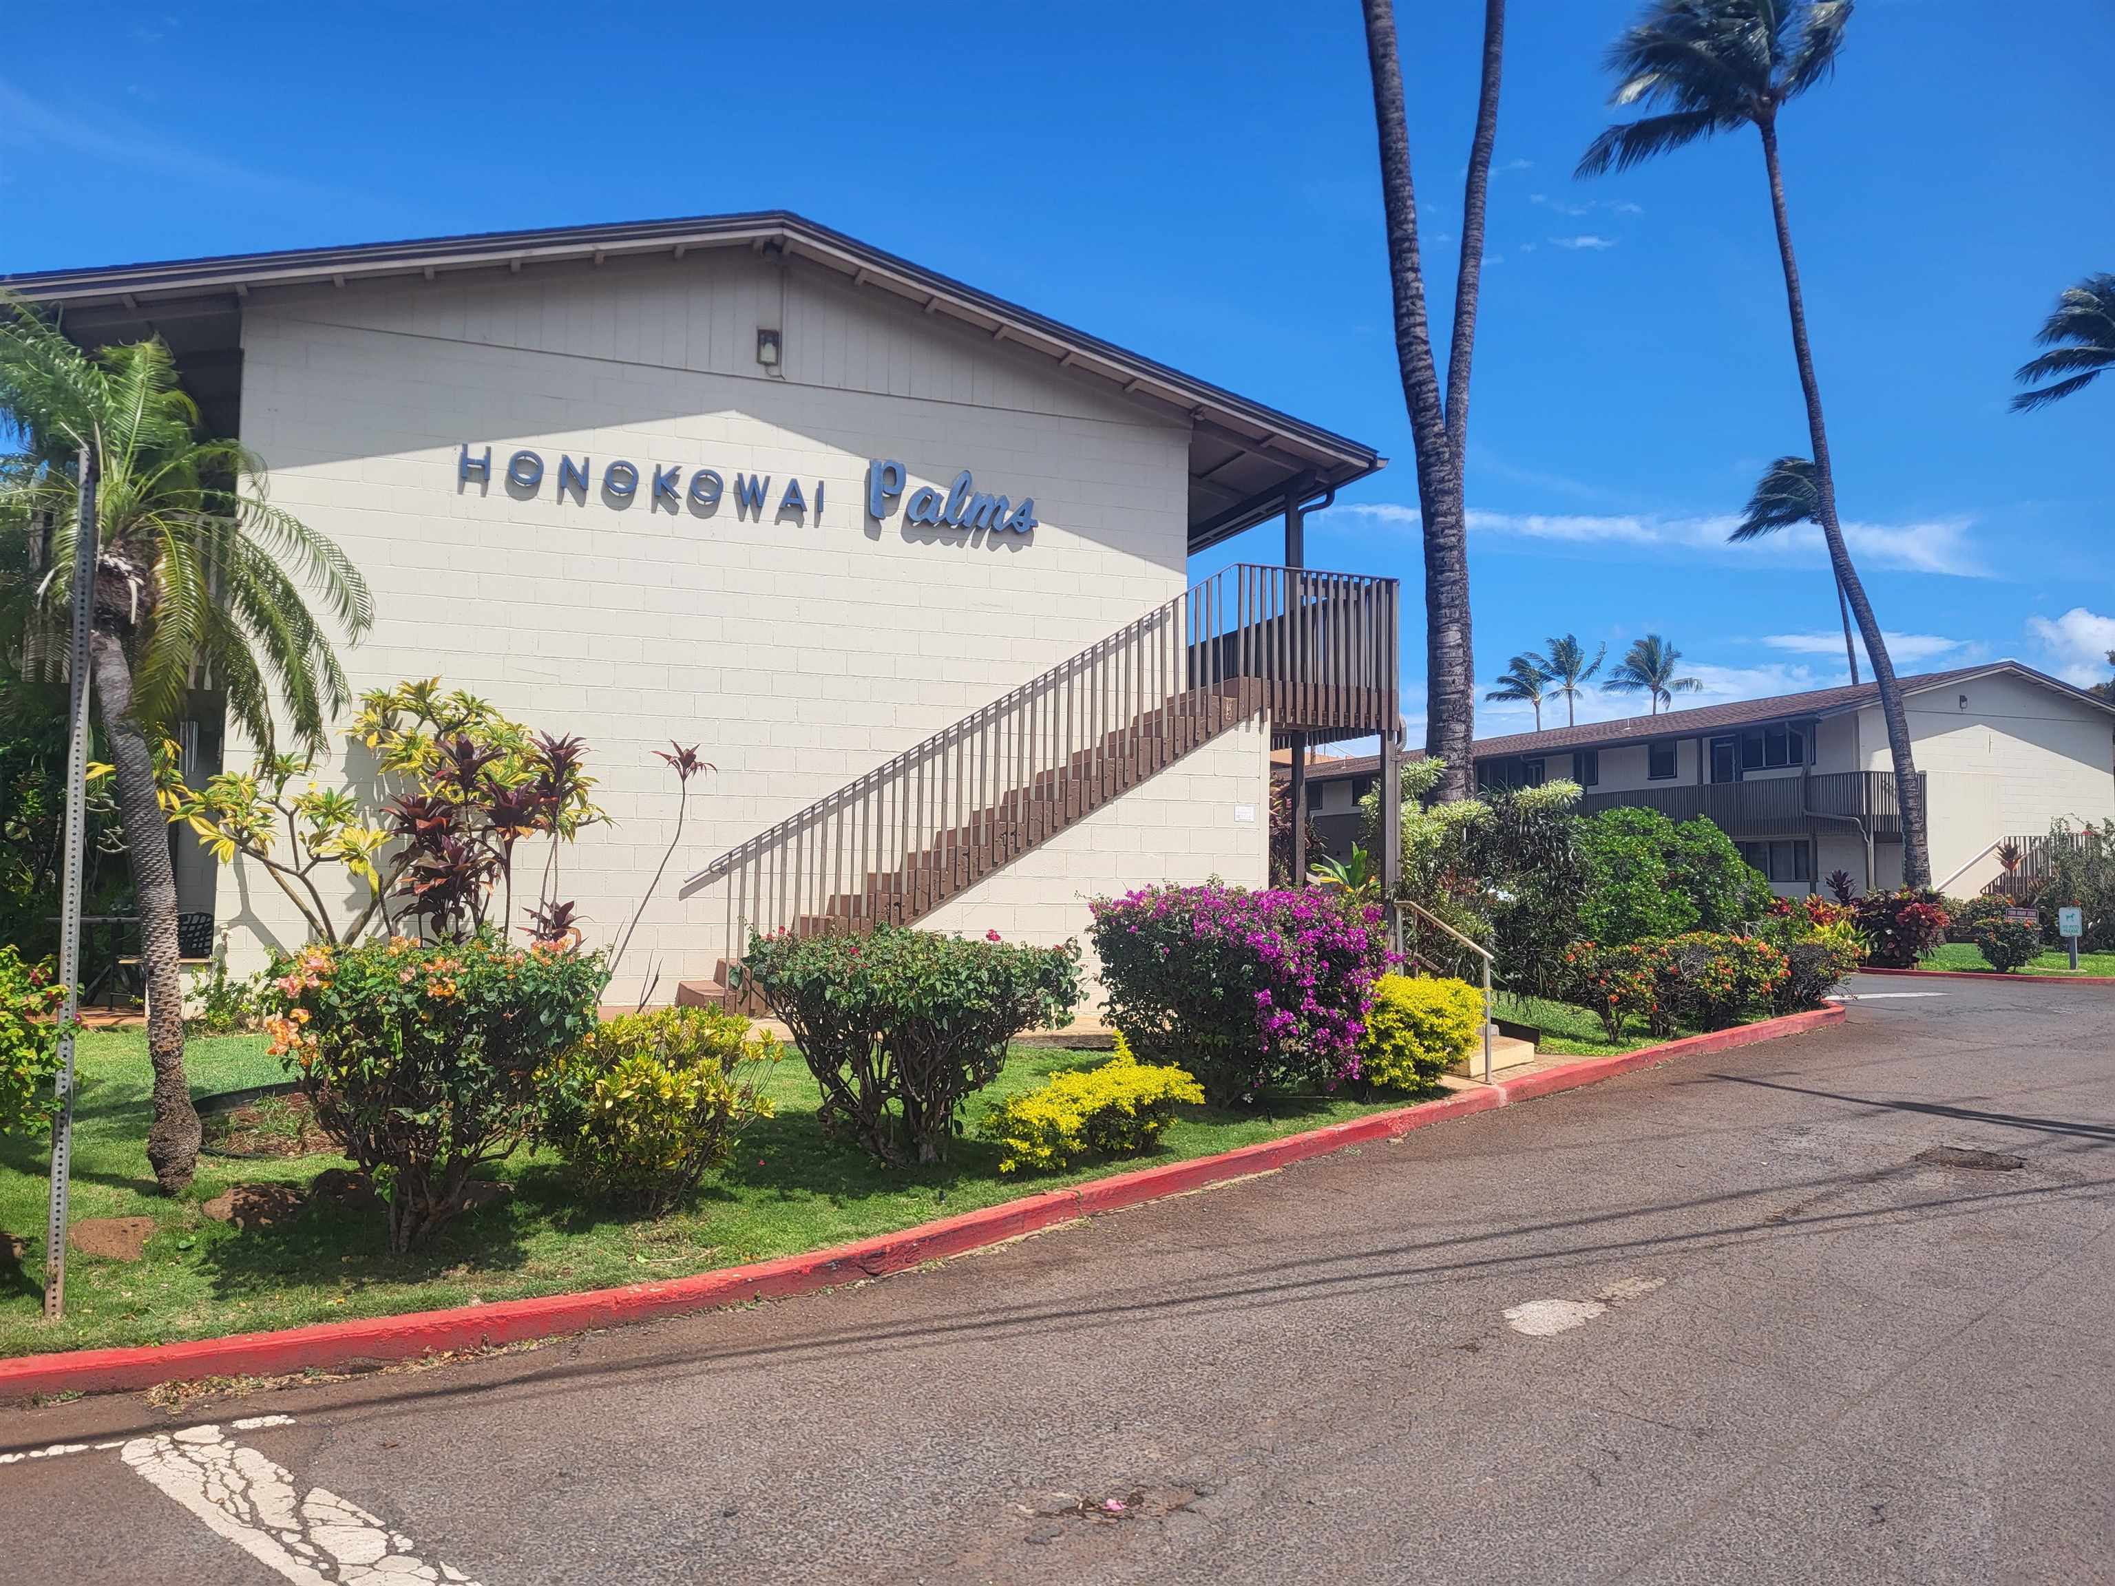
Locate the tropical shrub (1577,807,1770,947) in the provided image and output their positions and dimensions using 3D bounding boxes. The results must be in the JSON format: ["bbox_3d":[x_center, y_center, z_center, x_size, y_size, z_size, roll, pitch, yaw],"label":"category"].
[{"bbox_3d":[6.821,1.249,17.561,1.996,2.193,2.100,-1,-5,21],"label":"tropical shrub"}]

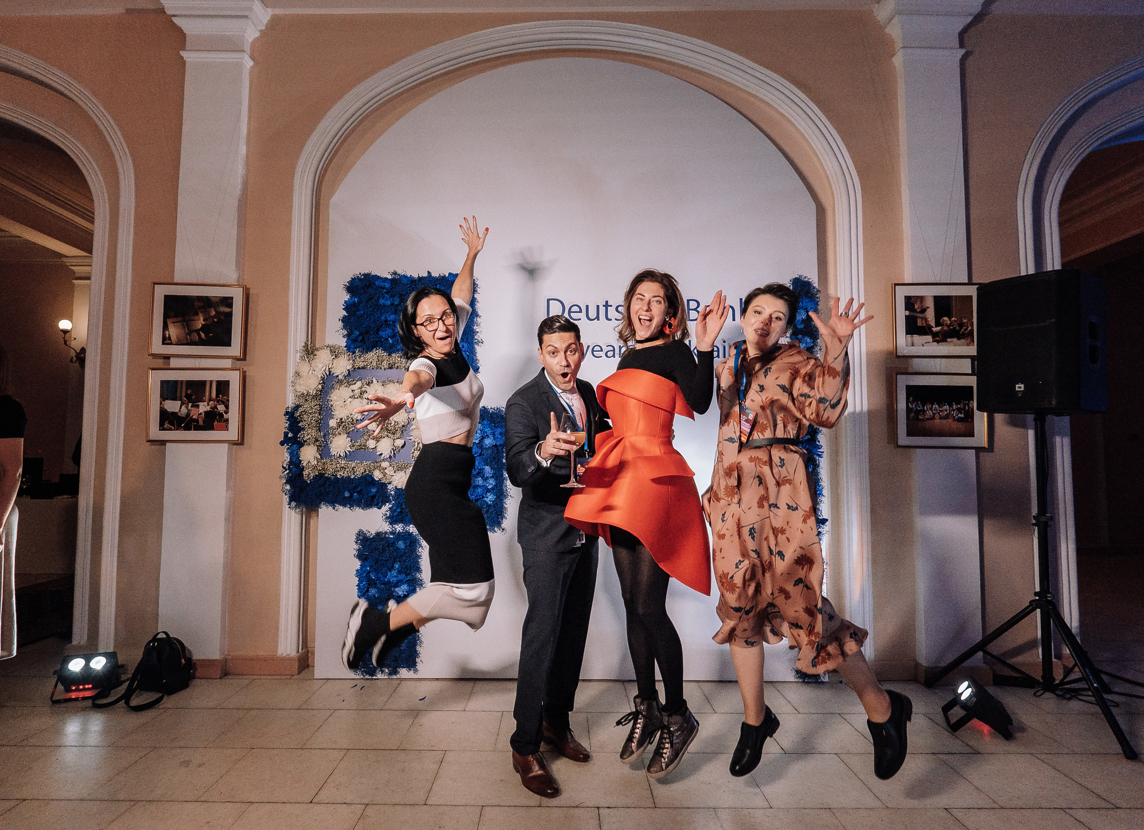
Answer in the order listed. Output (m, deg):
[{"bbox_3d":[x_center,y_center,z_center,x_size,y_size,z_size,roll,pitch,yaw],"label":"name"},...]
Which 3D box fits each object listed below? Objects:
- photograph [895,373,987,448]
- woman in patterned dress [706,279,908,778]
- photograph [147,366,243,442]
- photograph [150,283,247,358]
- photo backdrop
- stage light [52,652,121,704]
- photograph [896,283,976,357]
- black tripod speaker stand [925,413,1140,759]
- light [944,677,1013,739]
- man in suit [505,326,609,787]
[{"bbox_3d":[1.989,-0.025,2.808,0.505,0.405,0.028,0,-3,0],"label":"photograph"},{"bbox_3d":[0.842,0.377,1.806,0.630,1.691,0.460,-2,-4,32],"label":"woman in patterned dress"},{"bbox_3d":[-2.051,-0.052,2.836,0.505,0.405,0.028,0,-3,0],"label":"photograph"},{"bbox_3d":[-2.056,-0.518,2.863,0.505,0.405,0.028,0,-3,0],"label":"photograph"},{"bbox_3d":[0.005,-0.315,2.893,2.750,3.478,0.060,0,-3,0],"label":"photo backdrop"},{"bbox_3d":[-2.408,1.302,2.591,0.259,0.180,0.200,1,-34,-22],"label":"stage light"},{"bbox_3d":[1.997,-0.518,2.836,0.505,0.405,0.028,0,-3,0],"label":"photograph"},{"bbox_3d":[2.366,0.706,2.608,0.770,1.420,0.770,2,-4,-31],"label":"black tripod speaker stand"},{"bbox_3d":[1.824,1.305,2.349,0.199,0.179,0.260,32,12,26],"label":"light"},{"bbox_3d":[-0.032,0.491,2.036,0.470,1.770,0.420,2,-4,-26],"label":"man in suit"}]

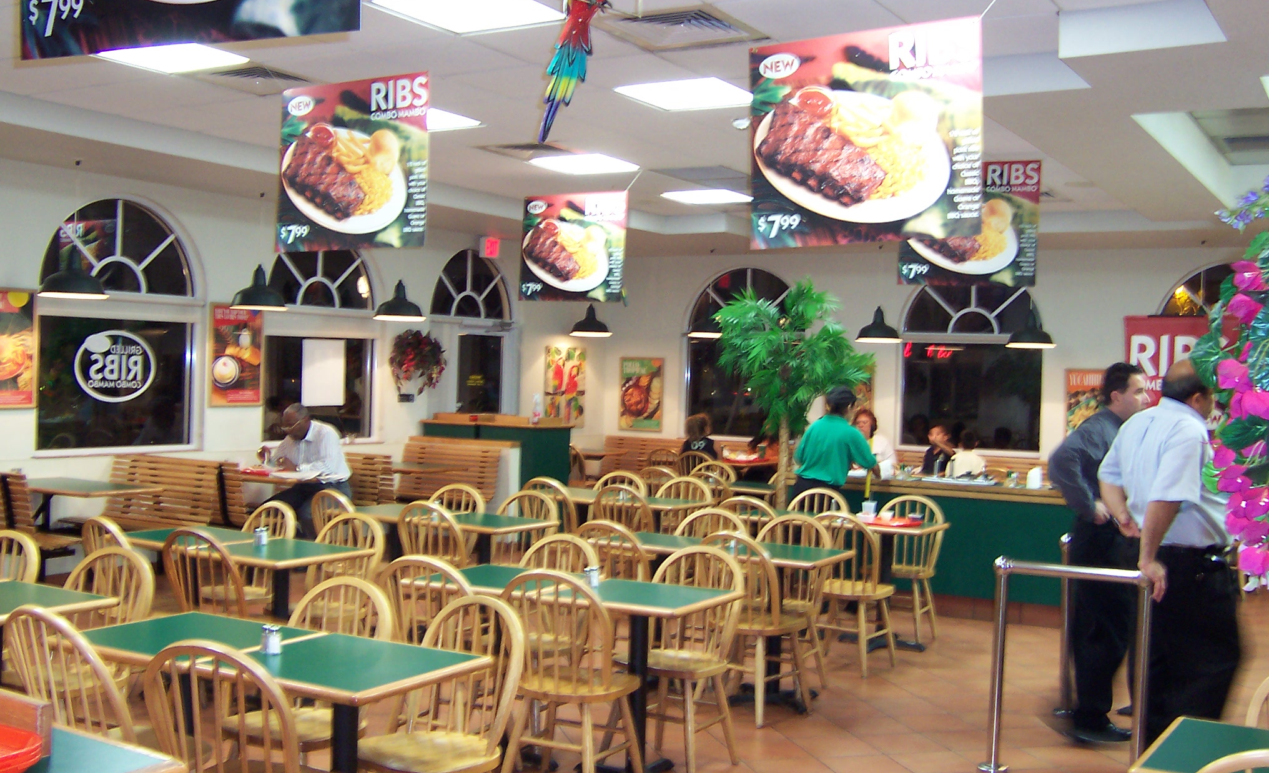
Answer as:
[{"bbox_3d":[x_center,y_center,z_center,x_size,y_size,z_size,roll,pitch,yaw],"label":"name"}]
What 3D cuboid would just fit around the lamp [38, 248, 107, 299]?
[{"bbox_3d":[-3.713,-0.744,8.724,0.404,0.320,0.404,2,1,31],"label":"lamp"}]

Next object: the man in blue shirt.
[{"bbox_3d":[2.284,0.768,5.709,0.500,1.760,0.520,1,1,-40],"label":"man in blue shirt"}]

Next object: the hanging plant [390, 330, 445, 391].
[{"bbox_3d":[-1.944,-0.224,12.152,0.320,0.580,0.550,2,1,31],"label":"hanging plant"}]

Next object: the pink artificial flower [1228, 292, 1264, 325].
[{"bbox_3d":[1.112,-0.141,2.400,0.062,0.062,0.050,2,1,25],"label":"pink artificial flower"}]

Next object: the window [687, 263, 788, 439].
[{"bbox_3d":[1.174,-0.344,14.081,1.410,1.840,0.120,2,1,31],"label":"window"}]

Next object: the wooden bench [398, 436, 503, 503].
[{"bbox_3d":[-1.724,0.954,11.347,1.050,0.900,0.580,2,1,30],"label":"wooden bench"}]

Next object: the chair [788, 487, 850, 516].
[{"bbox_3d":[1.105,1.129,8.704,0.480,0.900,0.490,2,1,41],"label":"chair"}]

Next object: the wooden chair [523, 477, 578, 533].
[{"bbox_3d":[-0.506,1.030,8.835,0.440,0.890,0.470,2,1,30],"label":"wooden chair"}]

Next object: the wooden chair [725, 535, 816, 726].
[{"bbox_3d":[0.569,1.098,6.248,0.440,0.890,0.470,2,1,38],"label":"wooden chair"}]

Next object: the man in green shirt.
[{"bbox_3d":[1.370,0.791,9.137,0.600,1.579,0.500,2,1,21],"label":"man in green shirt"}]

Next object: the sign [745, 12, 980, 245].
[{"bbox_3d":[0.826,-0.920,4.884,0.910,0.775,0.020,2,1,34],"label":"sign"}]

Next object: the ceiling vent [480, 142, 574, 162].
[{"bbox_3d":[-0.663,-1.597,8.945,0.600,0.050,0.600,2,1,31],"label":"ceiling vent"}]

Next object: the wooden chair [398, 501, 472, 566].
[{"bbox_3d":[-1.022,1.085,7.438,0.480,0.900,0.490,2,1,36],"label":"wooden chair"}]

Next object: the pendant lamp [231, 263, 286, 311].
[{"bbox_3d":[-2.758,-0.729,9.700,0.410,0.345,0.410,2,1,31],"label":"pendant lamp"}]

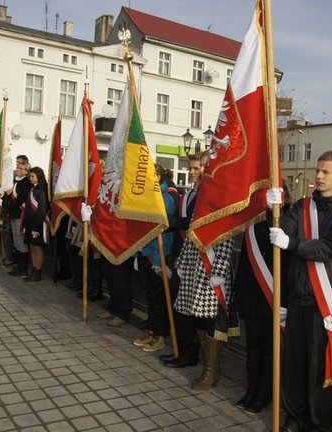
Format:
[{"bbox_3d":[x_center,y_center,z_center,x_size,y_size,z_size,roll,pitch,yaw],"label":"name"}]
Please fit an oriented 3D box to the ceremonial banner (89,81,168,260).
[{"bbox_3d":[-0.316,-0.384,3.800,0.620,1.500,0.380,3,1,0],"label":"ceremonial banner"}]

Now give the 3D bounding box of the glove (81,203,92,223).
[{"bbox_3d":[-0.829,-0.037,4.720,0.110,0.190,0.105,-1,5,-41],"label":"glove"}]

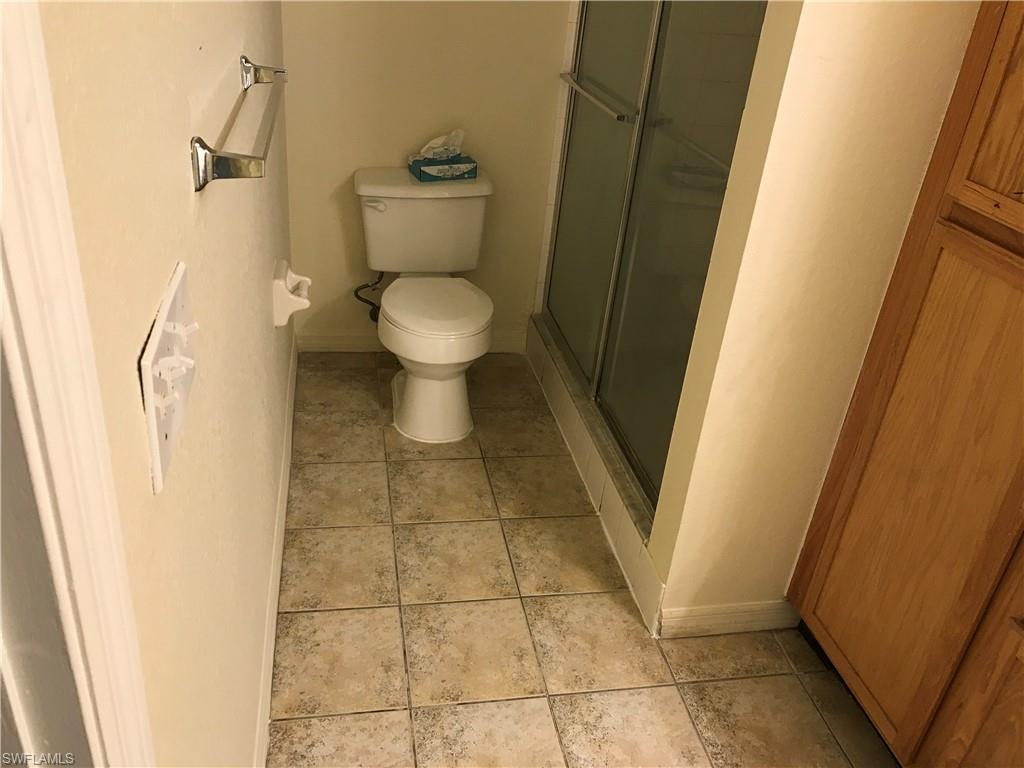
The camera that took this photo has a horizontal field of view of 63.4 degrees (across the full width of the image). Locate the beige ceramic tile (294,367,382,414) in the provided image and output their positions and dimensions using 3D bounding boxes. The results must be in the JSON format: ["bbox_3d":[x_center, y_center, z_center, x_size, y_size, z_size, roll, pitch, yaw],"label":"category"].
[{"bbox_3d":[-0.624,0.017,2.960,0.290,0.010,0.306,-1,30,-12],"label":"beige ceramic tile"}]

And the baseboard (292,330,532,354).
[{"bbox_3d":[-0.373,-0.163,3.226,0.899,0.088,0.014,-1,30,-12],"label":"baseboard"}]

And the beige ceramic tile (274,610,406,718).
[{"bbox_3d":[-0.395,0.630,1.893,0.294,0.010,0.300,-1,30,-12],"label":"beige ceramic tile"}]

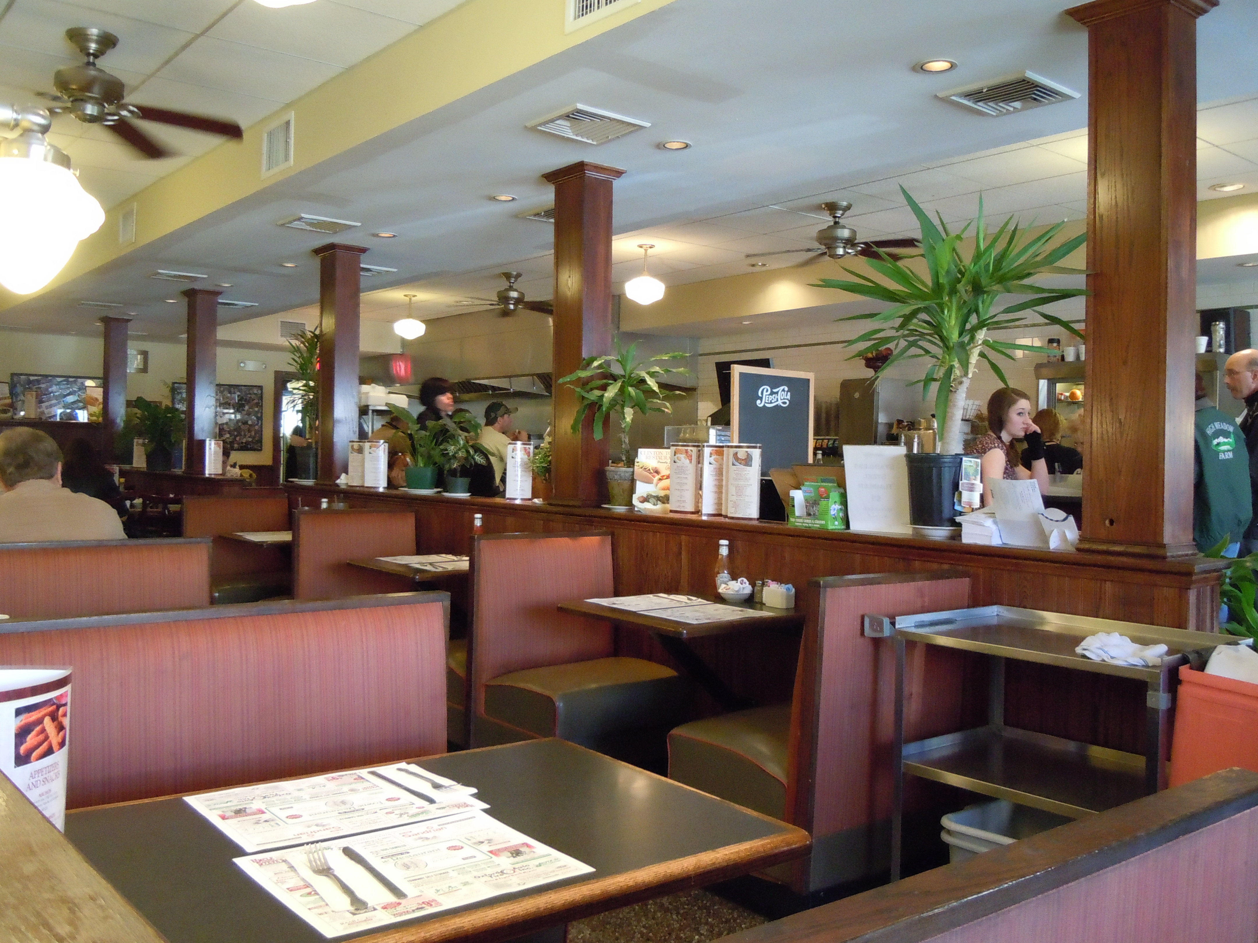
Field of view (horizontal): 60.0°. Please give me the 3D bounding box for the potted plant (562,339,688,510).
[{"bbox_3d":[-0.024,-0.209,4.780,0.570,0.740,0.530,1,2,0],"label":"potted plant"}]

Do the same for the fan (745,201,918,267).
[{"bbox_3d":[1.297,-1.488,6.826,1.120,0.340,1.120,1,1,-39],"label":"fan"}]

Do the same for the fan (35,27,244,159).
[{"bbox_3d":[-2.054,-1.493,4.171,1.120,0.340,1.120,1,1,-39],"label":"fan"}]

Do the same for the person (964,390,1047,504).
[{"bbox_3d":[1.833,0.313,5.263,0.480,1.420,0.430,0,2,-25],"label":"person"}]

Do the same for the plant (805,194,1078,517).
[{"bbox_3d":[0.950,-0.337,3.340,0.790,1.063,0.830,1,1,-39],"label":"plant"}]

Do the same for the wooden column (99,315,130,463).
[{"bbox_3d":[-4.936,-0.748,10.508,0.245,1.440,0.320,1,1,-39],"label":"wooden column"}]

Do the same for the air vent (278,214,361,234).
[{"bbox_3d":[-1.670,-1.328,5.878,0.345,0.035,0.345,1,1,-39],"label":"air vent"}]

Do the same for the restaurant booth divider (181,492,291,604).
[{"bbox_3d":[-2.413,0.653,6.970,0.630,0.990,0.550,-1,2,-40],"label":"restaurant booth divider"}]

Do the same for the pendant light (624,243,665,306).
[{"bbox_3d":[0.123,-1.454,8.057,0.298,0.454,0.298,2,0,0],"label":"pendant light"}]

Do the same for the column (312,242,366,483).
[{"bbox_3d":[-1.827,-0.658,6.893,0.260,1.490,0.295,-1,2,-40],"label":"column"}]

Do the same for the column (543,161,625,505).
[{"bbox_3d":[-0.217,-0.581,4.799,0.245,1.462,0.325,1,1,-39],"label":"column"}]

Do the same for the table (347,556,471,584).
[{"bbox_3d":[-0.820,0.746,4.690,0.570,0.710,0.620,1,1,-39],"label":"table"}]

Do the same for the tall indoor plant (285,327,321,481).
[{"bbox_3d":[-2.082,-0.428,6.960,0.390,1.006,0.390,1,1,-39],"label":"tall indoor plant"}]

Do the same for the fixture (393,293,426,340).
[{"bbox_3d":[-2.235,-1.566,11.161,0.325,0.470,0.325,1,1,0],"label":"fixture"}]

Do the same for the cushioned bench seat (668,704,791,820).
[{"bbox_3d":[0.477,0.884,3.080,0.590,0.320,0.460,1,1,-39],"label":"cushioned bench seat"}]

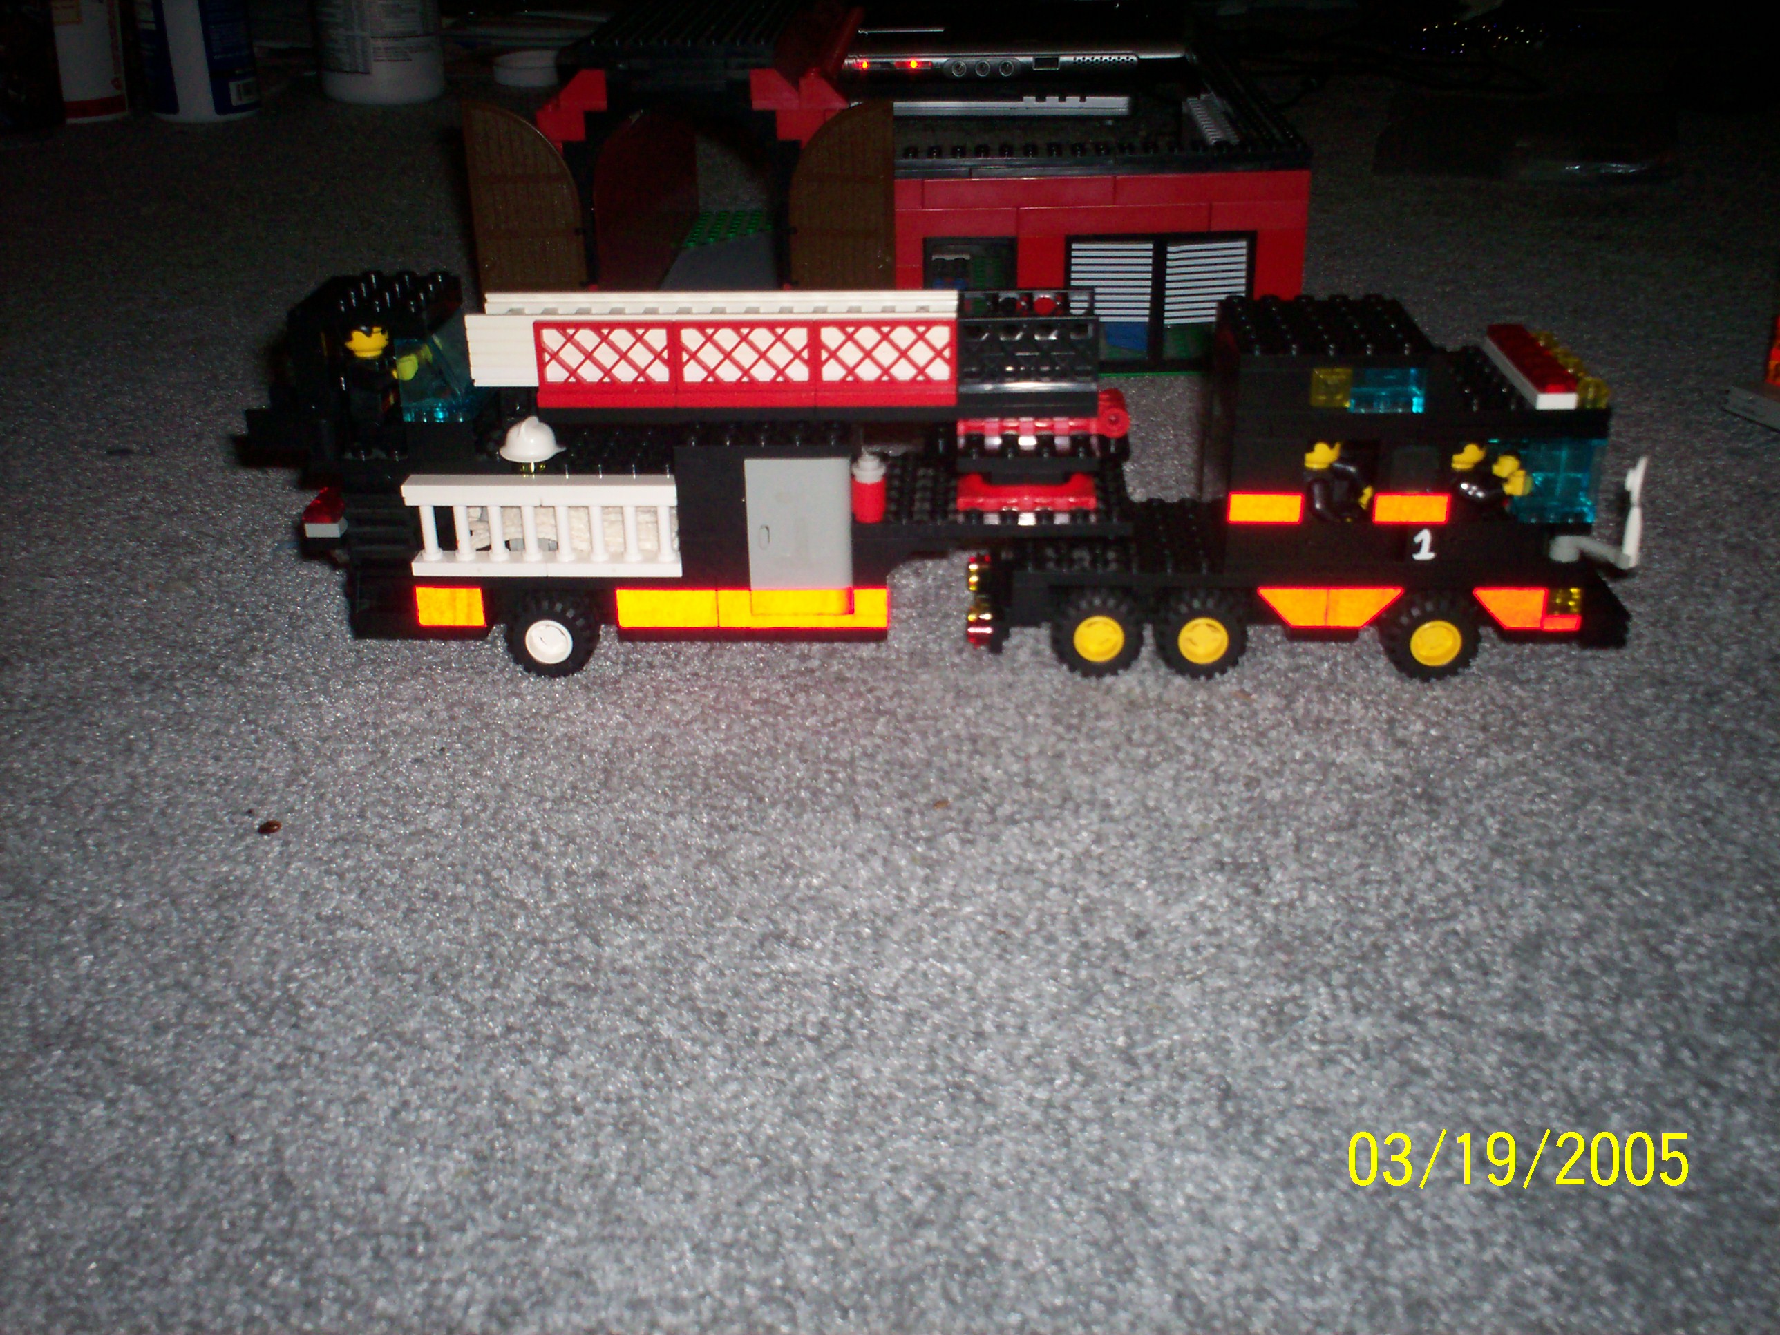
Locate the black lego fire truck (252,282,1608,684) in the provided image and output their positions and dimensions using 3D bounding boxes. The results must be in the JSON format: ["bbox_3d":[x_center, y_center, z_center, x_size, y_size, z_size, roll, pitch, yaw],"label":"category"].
[{"bbox_3d":[0.010,-0.048,0.441,0.321,0.089,0.050,0,26,4],"label":"black lego fire truck"}]

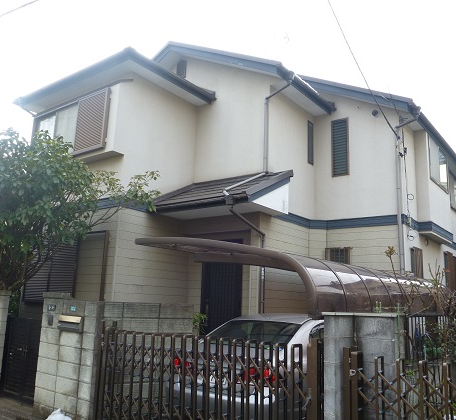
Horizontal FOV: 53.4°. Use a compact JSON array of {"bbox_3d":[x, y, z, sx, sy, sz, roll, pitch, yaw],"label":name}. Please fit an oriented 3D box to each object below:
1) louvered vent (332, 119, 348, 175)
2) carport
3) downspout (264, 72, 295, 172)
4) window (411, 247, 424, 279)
[{"bbox_3d":[2.370,-1.324,9.560,0.385,1.260,0.080,-6,-14,36],"label":"louvered vent"},{"bbox_3d":[1.366,1.115,6.580,2.510,0.990,5.060,-7,-14,38],"label":"carport"},{"bbox_3d":[0.944,-1.621,8.378,0.600,1.830,0.100,-6,-14,36],"label":"downspout"},{"bbox_3d":[3.936,1.220,9.346,0.110,0.850,0.650,-6,-13,36],"label":"window"}]

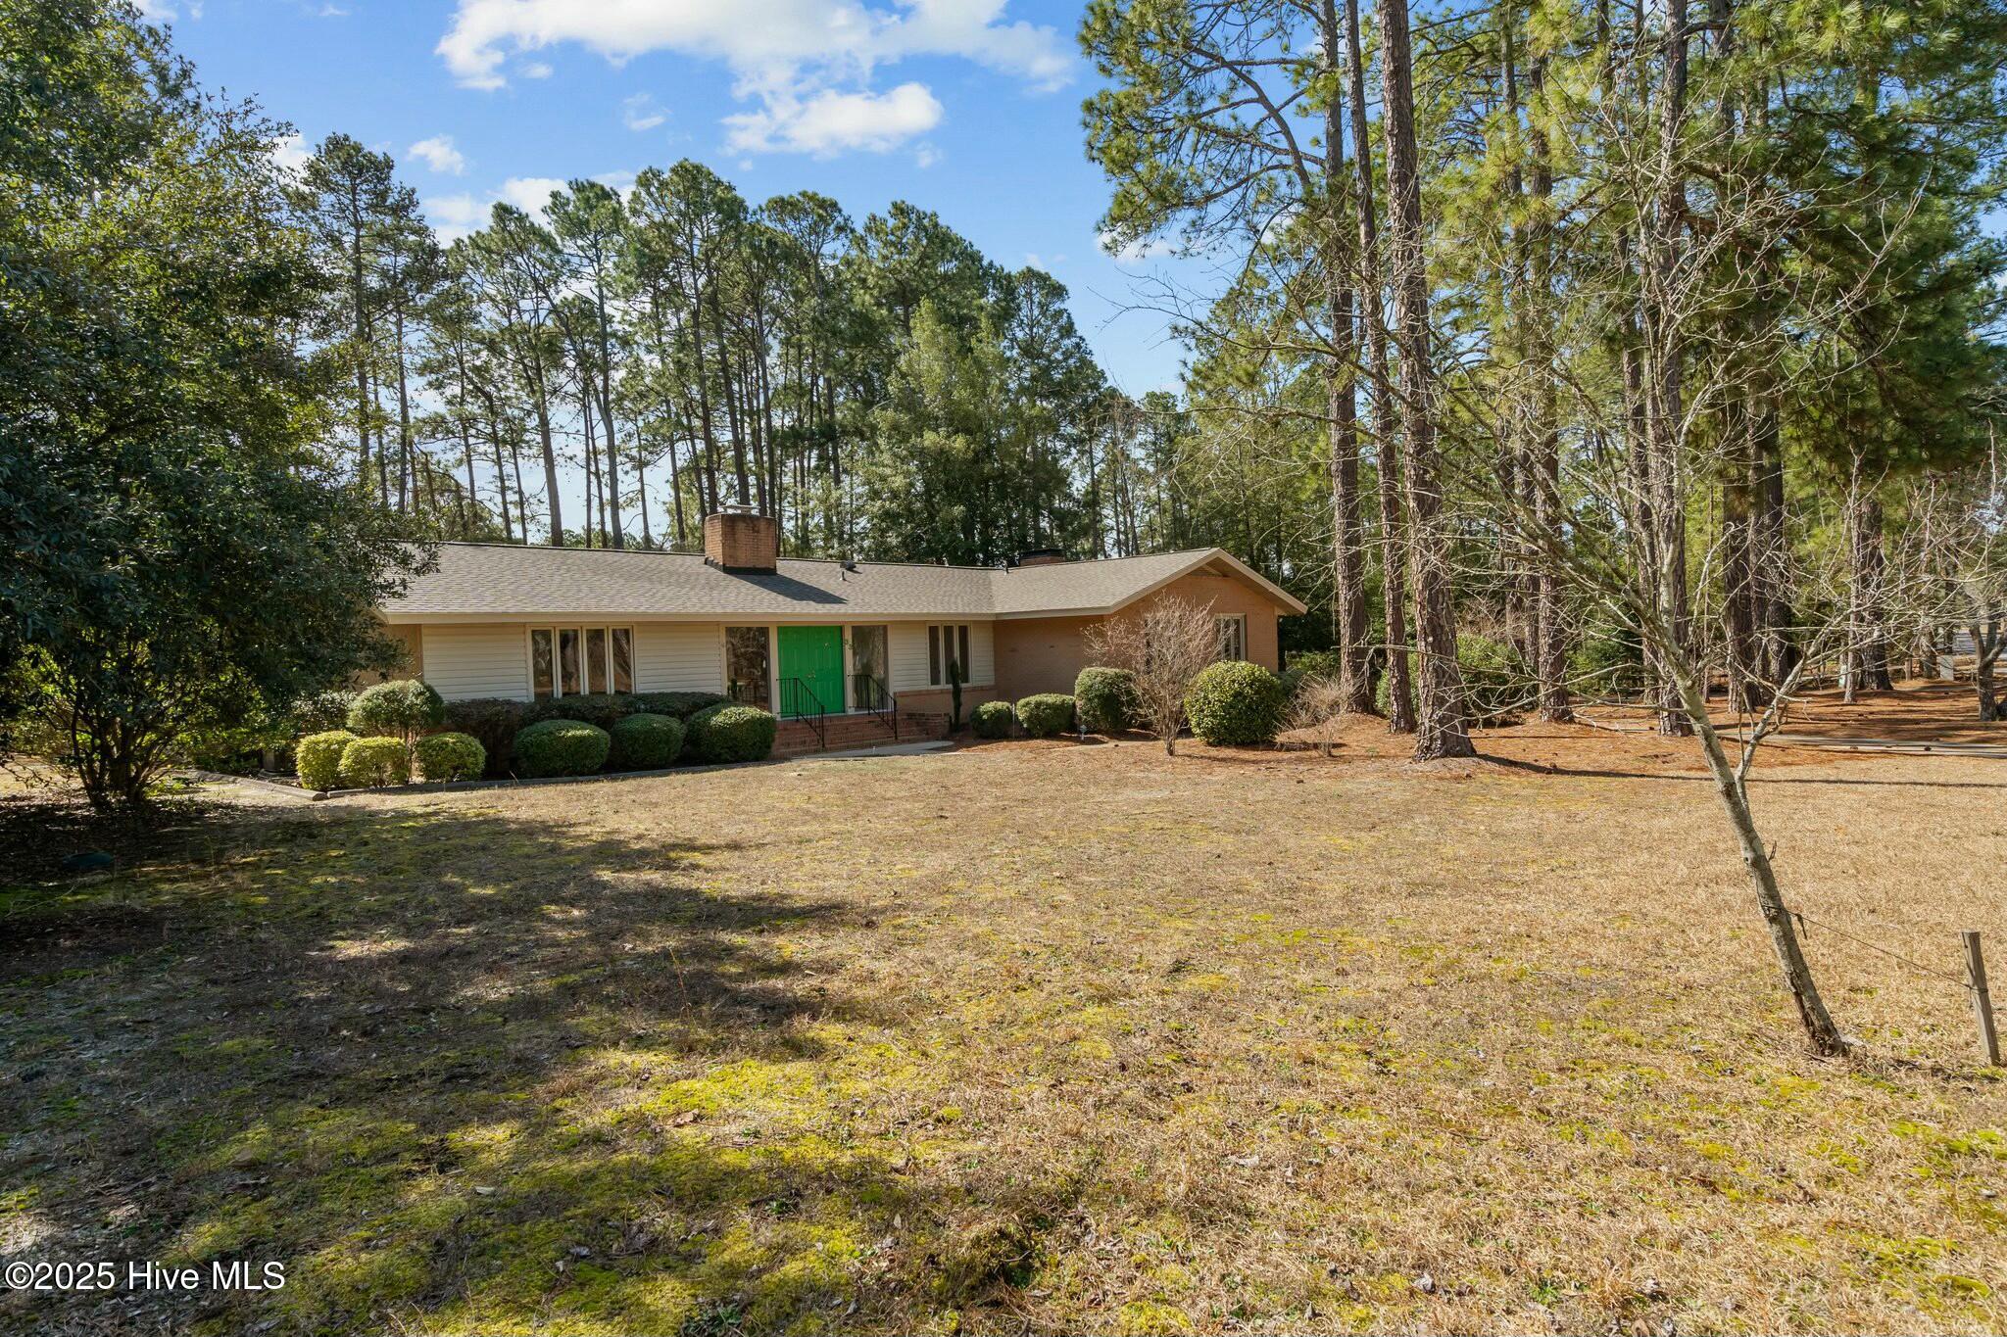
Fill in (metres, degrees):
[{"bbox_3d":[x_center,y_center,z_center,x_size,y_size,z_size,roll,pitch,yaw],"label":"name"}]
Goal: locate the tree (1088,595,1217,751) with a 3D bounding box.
[{"bbox_3d":[2.821,0.133,18.900,2.500,3.050,2.400,-1,1,8],"label":"tree"}]

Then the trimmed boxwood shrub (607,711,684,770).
[{"bbox_3d":[-6.600,1.351,18.584,1.280,1.060,1.330,0,2,44],"label":"trimmed boxwood shrub"}]

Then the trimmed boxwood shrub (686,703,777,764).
[{"bbox_3d":[-5.366,1.300,19.866,1.420,1.160,1.650,0,2,44],"label":"trimmed boxwood shrub"}]

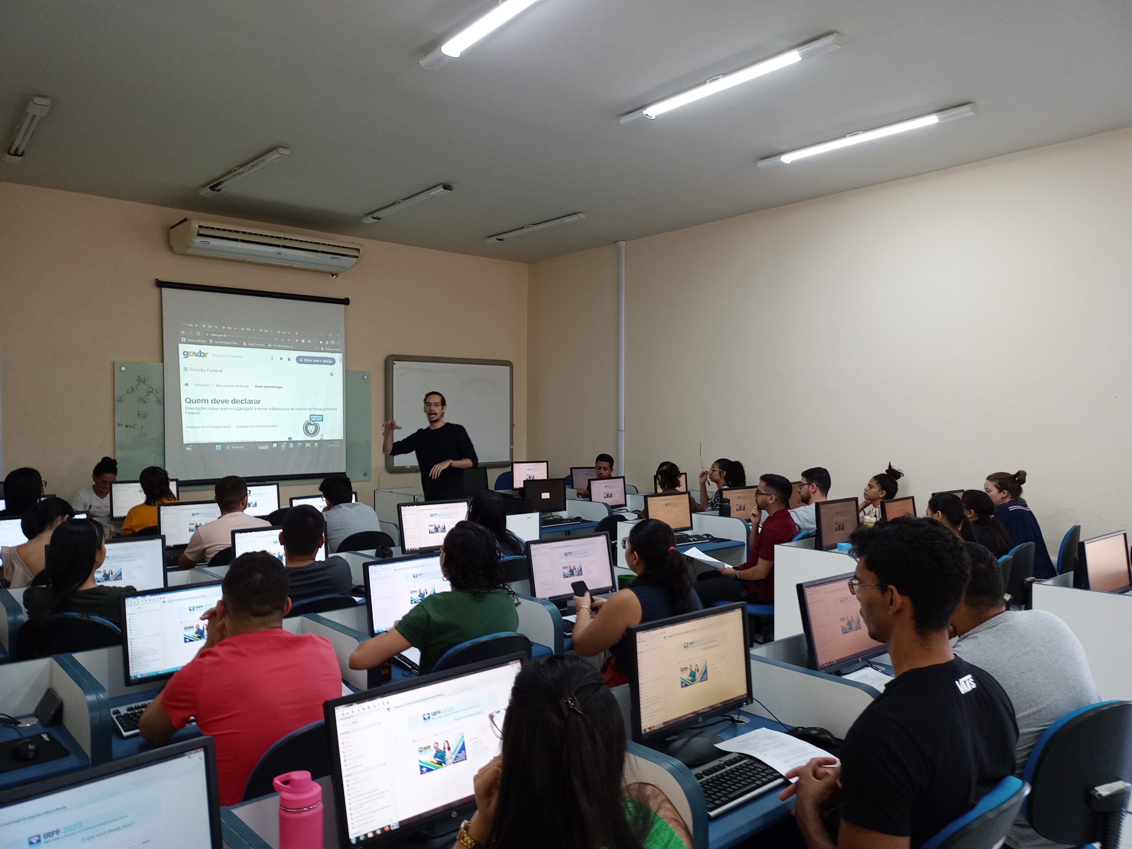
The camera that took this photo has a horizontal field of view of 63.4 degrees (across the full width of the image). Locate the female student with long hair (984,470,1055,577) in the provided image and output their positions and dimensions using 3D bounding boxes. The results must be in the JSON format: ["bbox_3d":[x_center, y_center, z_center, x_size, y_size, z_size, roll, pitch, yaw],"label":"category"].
[{"bbox_3d":[3.010,0.950,6.170,0.480,1.270,0.700,0,0,-40],"label":"female student with long hair"}]

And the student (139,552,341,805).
[{"bbox_3d":[-0.855,0.934,2.426,0.560,1.250,0.800,0,0,-33],"label":"student"}]

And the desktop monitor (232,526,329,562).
[{"bbox_3d":[-1.240,0.619,3.999,0.443,0.345,0.180,-1,1,-44],"label":"desktop monitor"}]

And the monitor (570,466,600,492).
[{"bbox_3d":[0.245,0.644,9.900,0.475,0.360,0.200,0,0,-43],"label":"monitor"}]

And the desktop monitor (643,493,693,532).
[{"bbox_3d":[0.740,0.670,6.520,0.475,0.360,0.200,0,0,-42],"label":"desktop monitor"}]

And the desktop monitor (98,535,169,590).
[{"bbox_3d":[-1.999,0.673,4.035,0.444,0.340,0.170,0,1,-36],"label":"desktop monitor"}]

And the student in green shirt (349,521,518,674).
[{"bbox_3d":[-0.452,0.943,3.166,0.560,1.230,0.780,0,1,-39],"label":"student in green shirt"}]

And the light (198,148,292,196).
[{"bbox_3d":[-2.396,-1.847,6.768,0.130,0.080,1.430,-1,1,-44],"label":"light"}]

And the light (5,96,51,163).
[{"bbox_3d":[-3.360,-1.815,5.698,0.095,0.062,1.490,0,0,-37],"label":"light"}]

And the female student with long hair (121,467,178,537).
[{"bbox_3d":[-2.706,0.915,6.083,0.470,1.250,0.750,0,1,-39],"label":"female student with long hair"}]

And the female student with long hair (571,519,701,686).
[{"bbox_3d":[0.125,0.948,3.456,0.800,1.220,0.500,1,0,40],"label":"female student with long hair"}]

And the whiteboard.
[{"bbox_3d":[-1.236,-0.106,10.178,1.745,1.260,0.060,-1,1,-44],"label":"whiteboard"}]

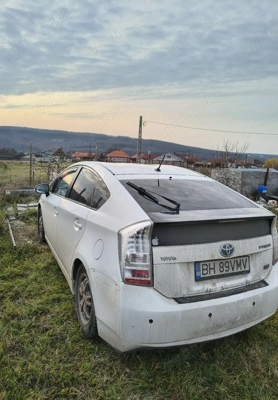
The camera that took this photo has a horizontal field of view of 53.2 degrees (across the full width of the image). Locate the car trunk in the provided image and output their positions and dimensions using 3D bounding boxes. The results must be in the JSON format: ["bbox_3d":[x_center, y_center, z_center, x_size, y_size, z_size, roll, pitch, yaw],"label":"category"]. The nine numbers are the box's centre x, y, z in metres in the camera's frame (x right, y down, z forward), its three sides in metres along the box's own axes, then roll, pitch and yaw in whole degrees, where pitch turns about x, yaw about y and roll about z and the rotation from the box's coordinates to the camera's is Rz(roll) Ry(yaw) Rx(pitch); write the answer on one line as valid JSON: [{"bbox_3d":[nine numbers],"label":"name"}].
[{"bbox_3d":[0.590,0.385,2.145,1.190,0.570,0.310,-1,9,-27],"label":"car trunk"}]

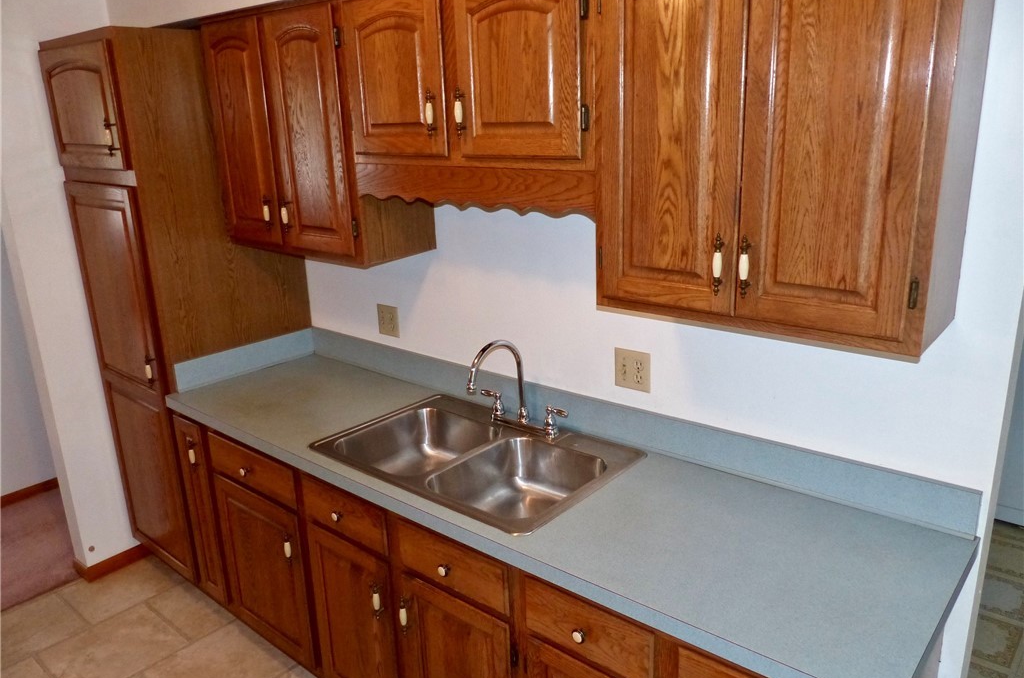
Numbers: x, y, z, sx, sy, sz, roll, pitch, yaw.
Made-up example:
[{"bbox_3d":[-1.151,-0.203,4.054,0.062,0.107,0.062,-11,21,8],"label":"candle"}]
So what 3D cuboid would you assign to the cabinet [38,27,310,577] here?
[{"bbox_3d":[-1.263,-0.067,3.014,0.605,2.137,0.637,11,21,39],"label":"cabinet"}]

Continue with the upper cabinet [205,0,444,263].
[{"bbox_3d":[-0.661,-0.673,2.508,0.763,0.764,0.320,11,21,39],"label":"upper cabinet"}]

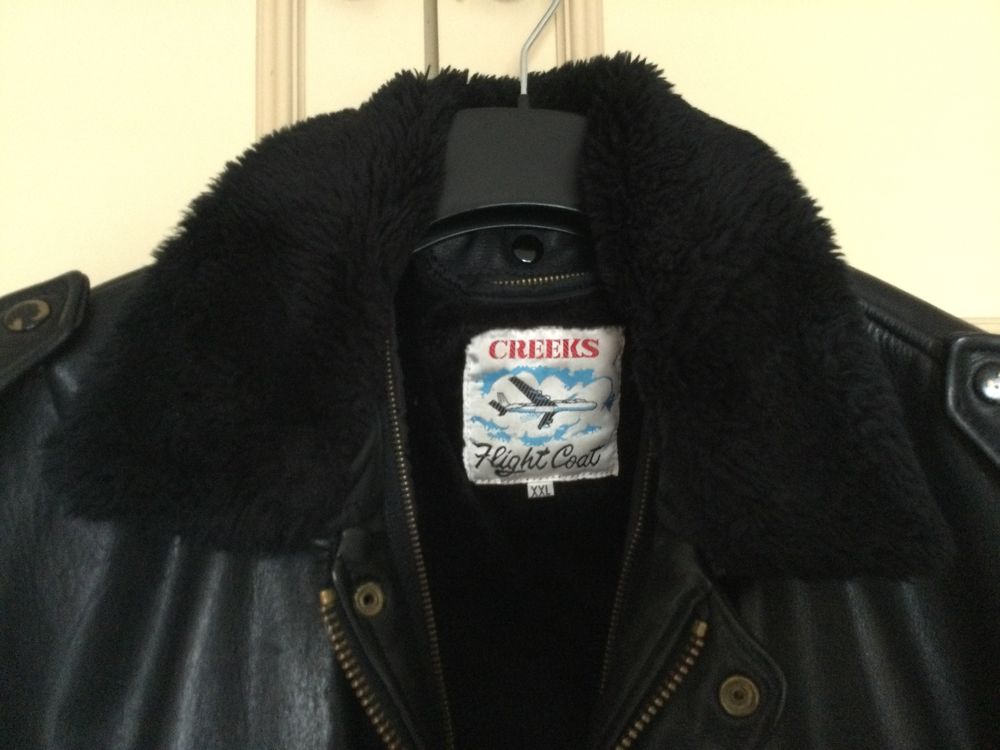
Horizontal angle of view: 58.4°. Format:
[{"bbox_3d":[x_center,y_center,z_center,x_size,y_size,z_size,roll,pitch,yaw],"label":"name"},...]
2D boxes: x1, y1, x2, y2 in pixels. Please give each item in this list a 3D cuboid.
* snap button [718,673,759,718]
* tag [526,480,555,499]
[{"bbox_3d":[0.094,0.125,0.350,0.016,0.016,0.004,0,-12,8],"label":"snap button"},{"bbox_3d":[0.019,0.054,0.420,0.013,0.008,0.001,-4,5,-10],"label":"tag"}]

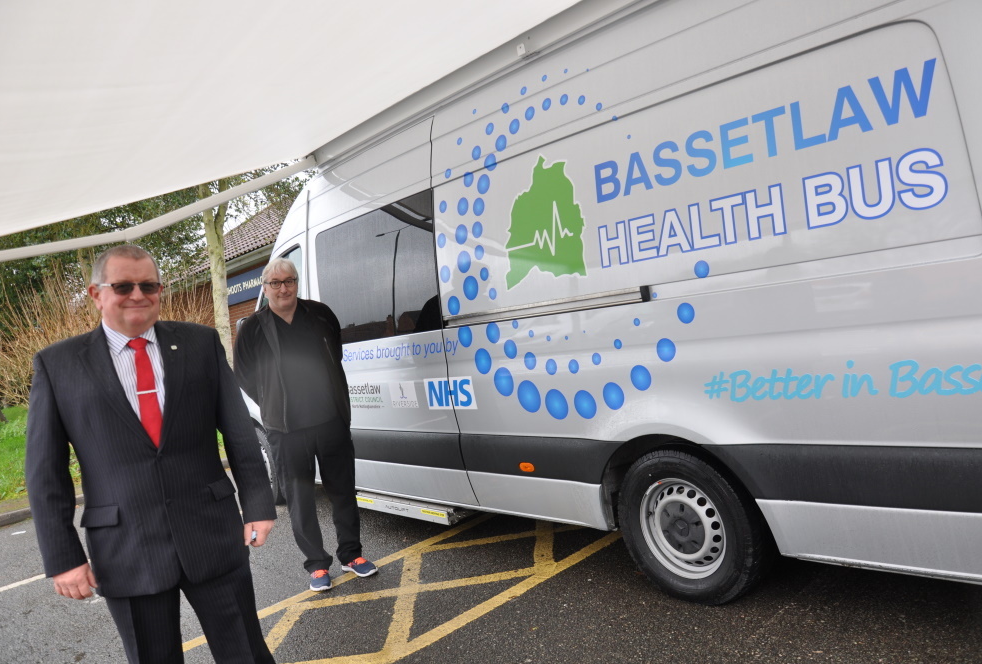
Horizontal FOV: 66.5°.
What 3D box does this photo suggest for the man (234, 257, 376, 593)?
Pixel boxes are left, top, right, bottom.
[{"bbox_3d":[-1.078,0.484,4.240,0.580,1.810,0.420,-10,2,-24],"label":"man"}]

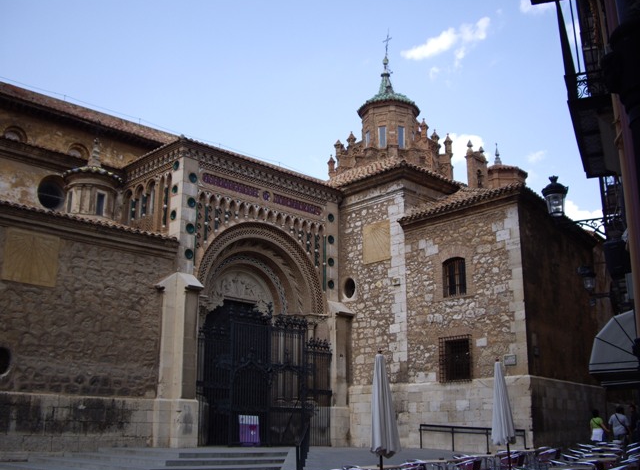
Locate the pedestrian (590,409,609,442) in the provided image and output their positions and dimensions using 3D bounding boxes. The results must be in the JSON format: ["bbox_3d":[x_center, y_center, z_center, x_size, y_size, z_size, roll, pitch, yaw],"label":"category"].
[{"bbox_3d":[8.781,6.305,21.980,0.500,1.630,0.320,-7,-17,25],"label":"pedestrian"}]

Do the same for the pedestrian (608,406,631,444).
[{"bbox_3d":[9.305,6.170,21.563,0.560,1.750,0.340,-7,-17,25],"label":"pedestrian"}]

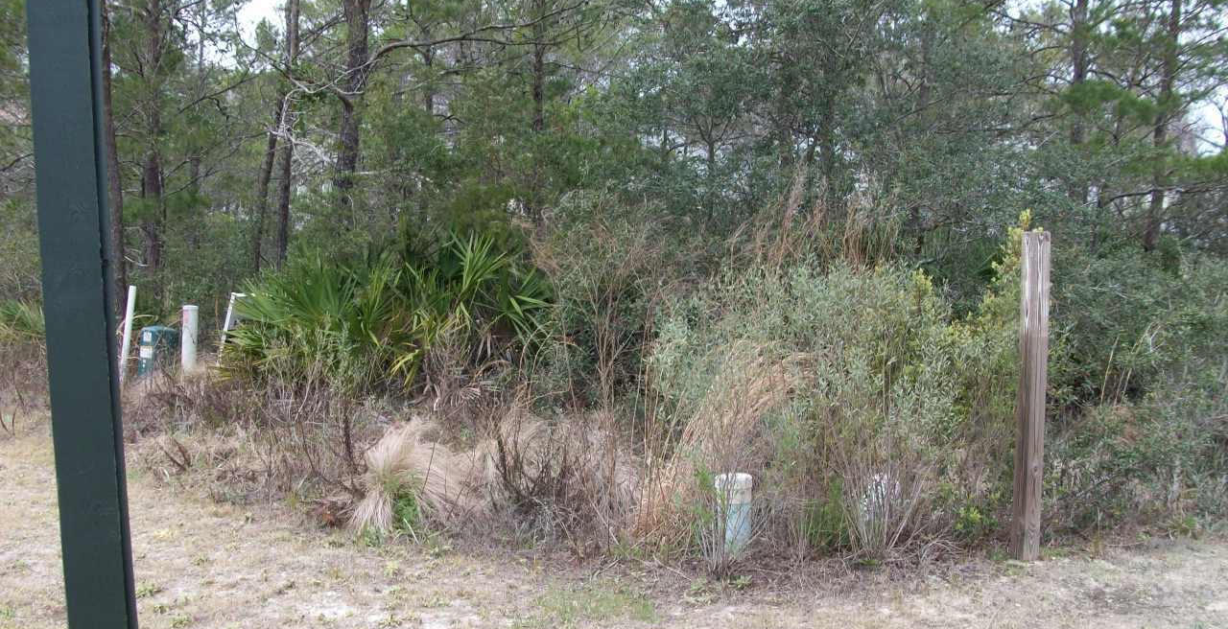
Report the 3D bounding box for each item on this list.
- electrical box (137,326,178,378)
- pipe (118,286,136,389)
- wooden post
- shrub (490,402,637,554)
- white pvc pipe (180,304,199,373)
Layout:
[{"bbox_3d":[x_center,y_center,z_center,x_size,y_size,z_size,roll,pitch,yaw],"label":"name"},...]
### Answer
[{"bbox_3d":[-3.966,0.334,10.474,0.200,0.480,0.260,3,7,29],"label":"electrical box"},{"bbox_3d":[-4.177,0.196,10.352,0.056,0.890,0.056,9,6,0],"label":"pipe"},{"bbox_3d":[1.874,0.377,5.418,0.089,1.490,0.089,-3,7,-19],"label":"wooden post"},{"bbox_3d":[-0.246,0.777,5.900,0.680,0.670,0.580,-1,6,0],"label":"shrub"},{"bbox_3d":[-3.641,0.236,10.365,0.118,0.633,0.118,4,6,0],"label":"white pvc pipe"}]

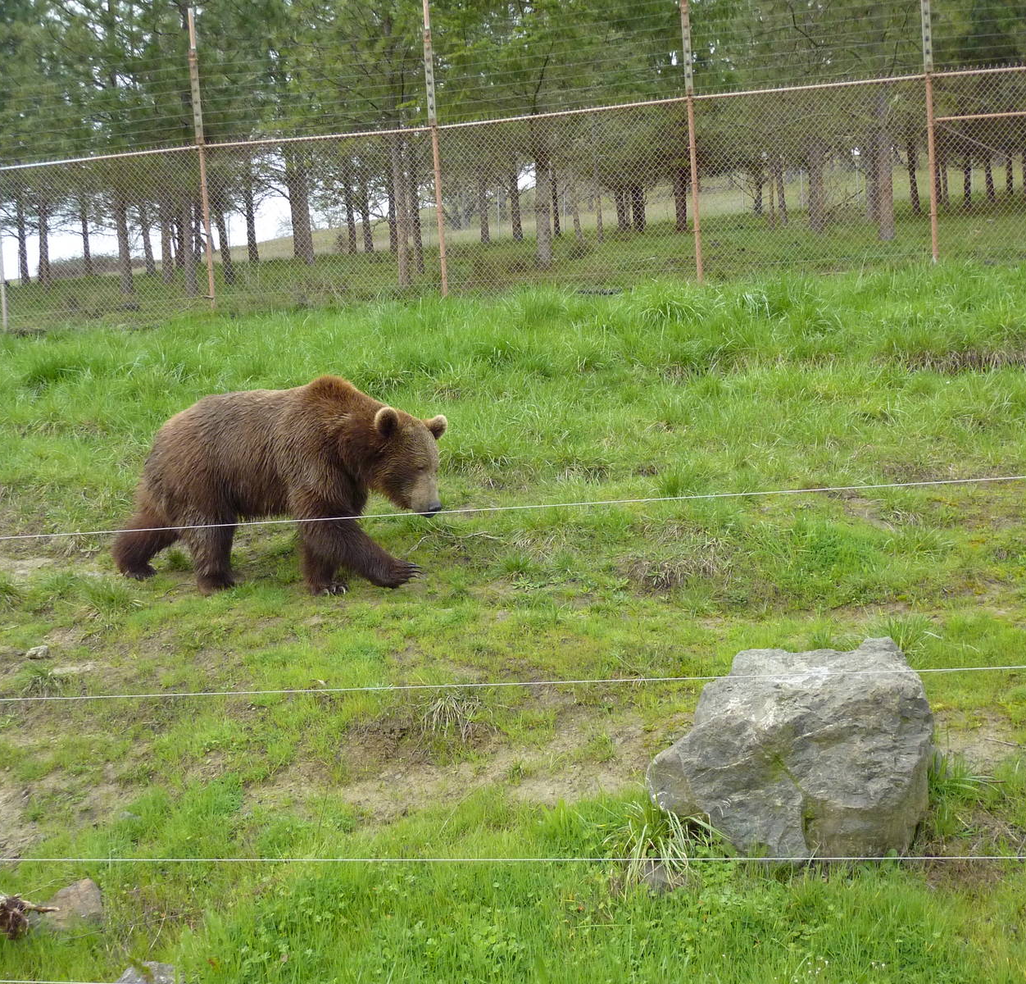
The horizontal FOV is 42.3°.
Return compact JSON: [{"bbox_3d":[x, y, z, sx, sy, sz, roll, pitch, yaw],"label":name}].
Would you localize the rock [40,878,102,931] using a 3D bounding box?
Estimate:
[{"bbox_3d":[-1.400,1.300,4.180,0.190,0.145,0.160,-3,2,0],"label":"rock"}]

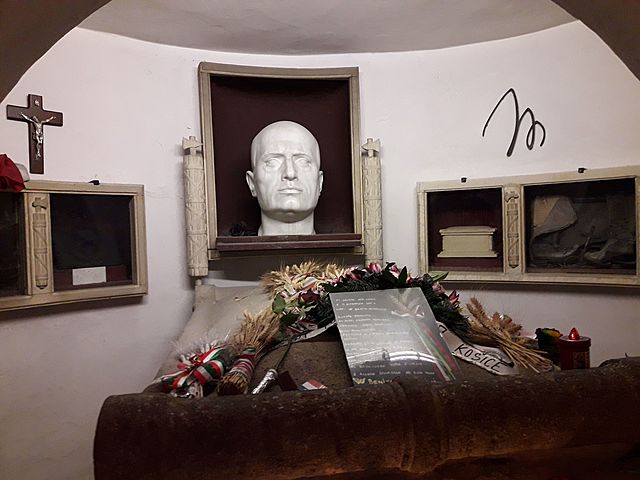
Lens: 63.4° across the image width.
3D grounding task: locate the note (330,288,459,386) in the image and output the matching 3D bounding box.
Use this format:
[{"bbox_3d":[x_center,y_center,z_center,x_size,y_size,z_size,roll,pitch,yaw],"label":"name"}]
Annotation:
[{"bbox_3d":[0.150,0.203,1.044,0.210,0.006,0.297,-3,38,-10],"label":"note"}]

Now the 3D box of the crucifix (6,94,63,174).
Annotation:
[{"bbox_3d":[-1.072,-0.397,1.950,0.030,0.300,0.208,-1,2,39],"label":"crucifix"}]

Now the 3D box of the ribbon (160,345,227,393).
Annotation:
[{"bbox_3d":[-0.266,0.271,1.090,0.140,0.085,0.100,-2,2,-10],"label":"ribbon"}]

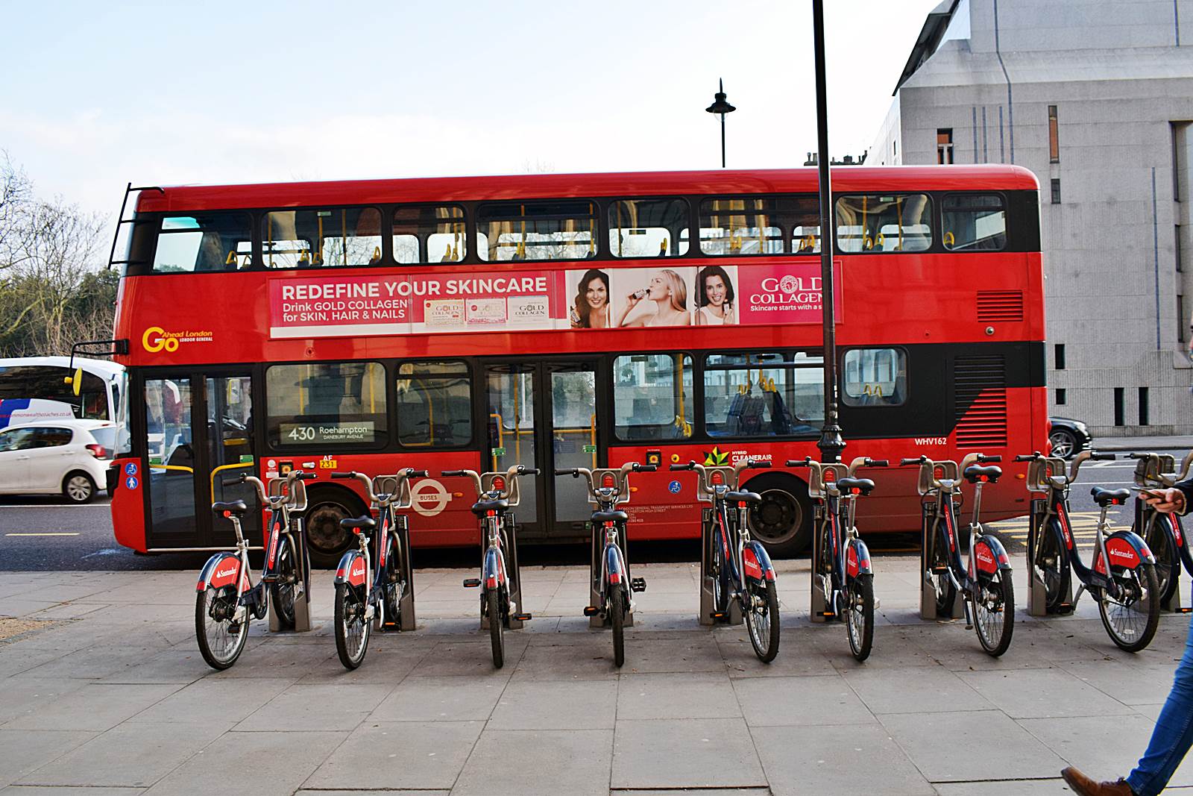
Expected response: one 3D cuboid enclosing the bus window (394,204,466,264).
[{"bbox_3d":[-1.811,-1.770,10.822,0.782,0.615,0.060,-2,1,-1],"label":"bus window"}]

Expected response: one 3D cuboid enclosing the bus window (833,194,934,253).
[{"bbox_3d":[3.167,-1.918,10.950,1.051,0.618,0.060,-2,-1,0],"label":"bus window"}]

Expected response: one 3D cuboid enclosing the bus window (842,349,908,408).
[{"bbox_3d":[3.052,-0.224,10.885,0.686,0.623,0.060,-2,1,-1],"label":"bus window"}]

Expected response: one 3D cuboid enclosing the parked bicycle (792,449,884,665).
[{"bbox_3d":[1.559,0.949,6.231,0.660,1.120,1.800,-2,0,4],"label":"parked bicycle"}]

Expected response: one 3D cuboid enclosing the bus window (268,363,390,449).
[{"bbox_3d":[-2.935,0.071,10.813,1.313,0.884,0.060,-2,1,-1],"label":"bus window"}]

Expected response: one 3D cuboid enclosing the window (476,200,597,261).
[{"bbox_3d":[-0.662,-1.841,10.950,1.318,0.642,0.060,-2,-1,0],"label":"window"}]

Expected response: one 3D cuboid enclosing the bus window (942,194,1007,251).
[{"bbox_3d":[4.136,-1.914,10.896,0.686,0.601,0.060,-2,1,-1],"label":"bus window"}]

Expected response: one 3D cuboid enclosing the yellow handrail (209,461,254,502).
[{"bbox_3d":[-4.040,0.950,11.020,0.486,0.485,0.070,-2,-1,0],"label":"yellow handrail"}]

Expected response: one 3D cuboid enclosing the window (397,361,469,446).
[{"bbox_3d":[-1.792,0.064,10.950,0.807,0.937,0.060,-2,-1,0],"label":"window"}]

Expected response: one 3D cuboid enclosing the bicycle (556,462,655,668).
[{"bbox_3d":[0.098,0.983,6.198,0.660,1.120,1.760,-1,-1,-2],"label":"bicycle"}]

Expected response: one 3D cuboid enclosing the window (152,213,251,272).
[{"bbox_3d":[-4.268,-1.679,10.791,1.062,0.615,0.060,-2,1,-1],"label":"window"}]

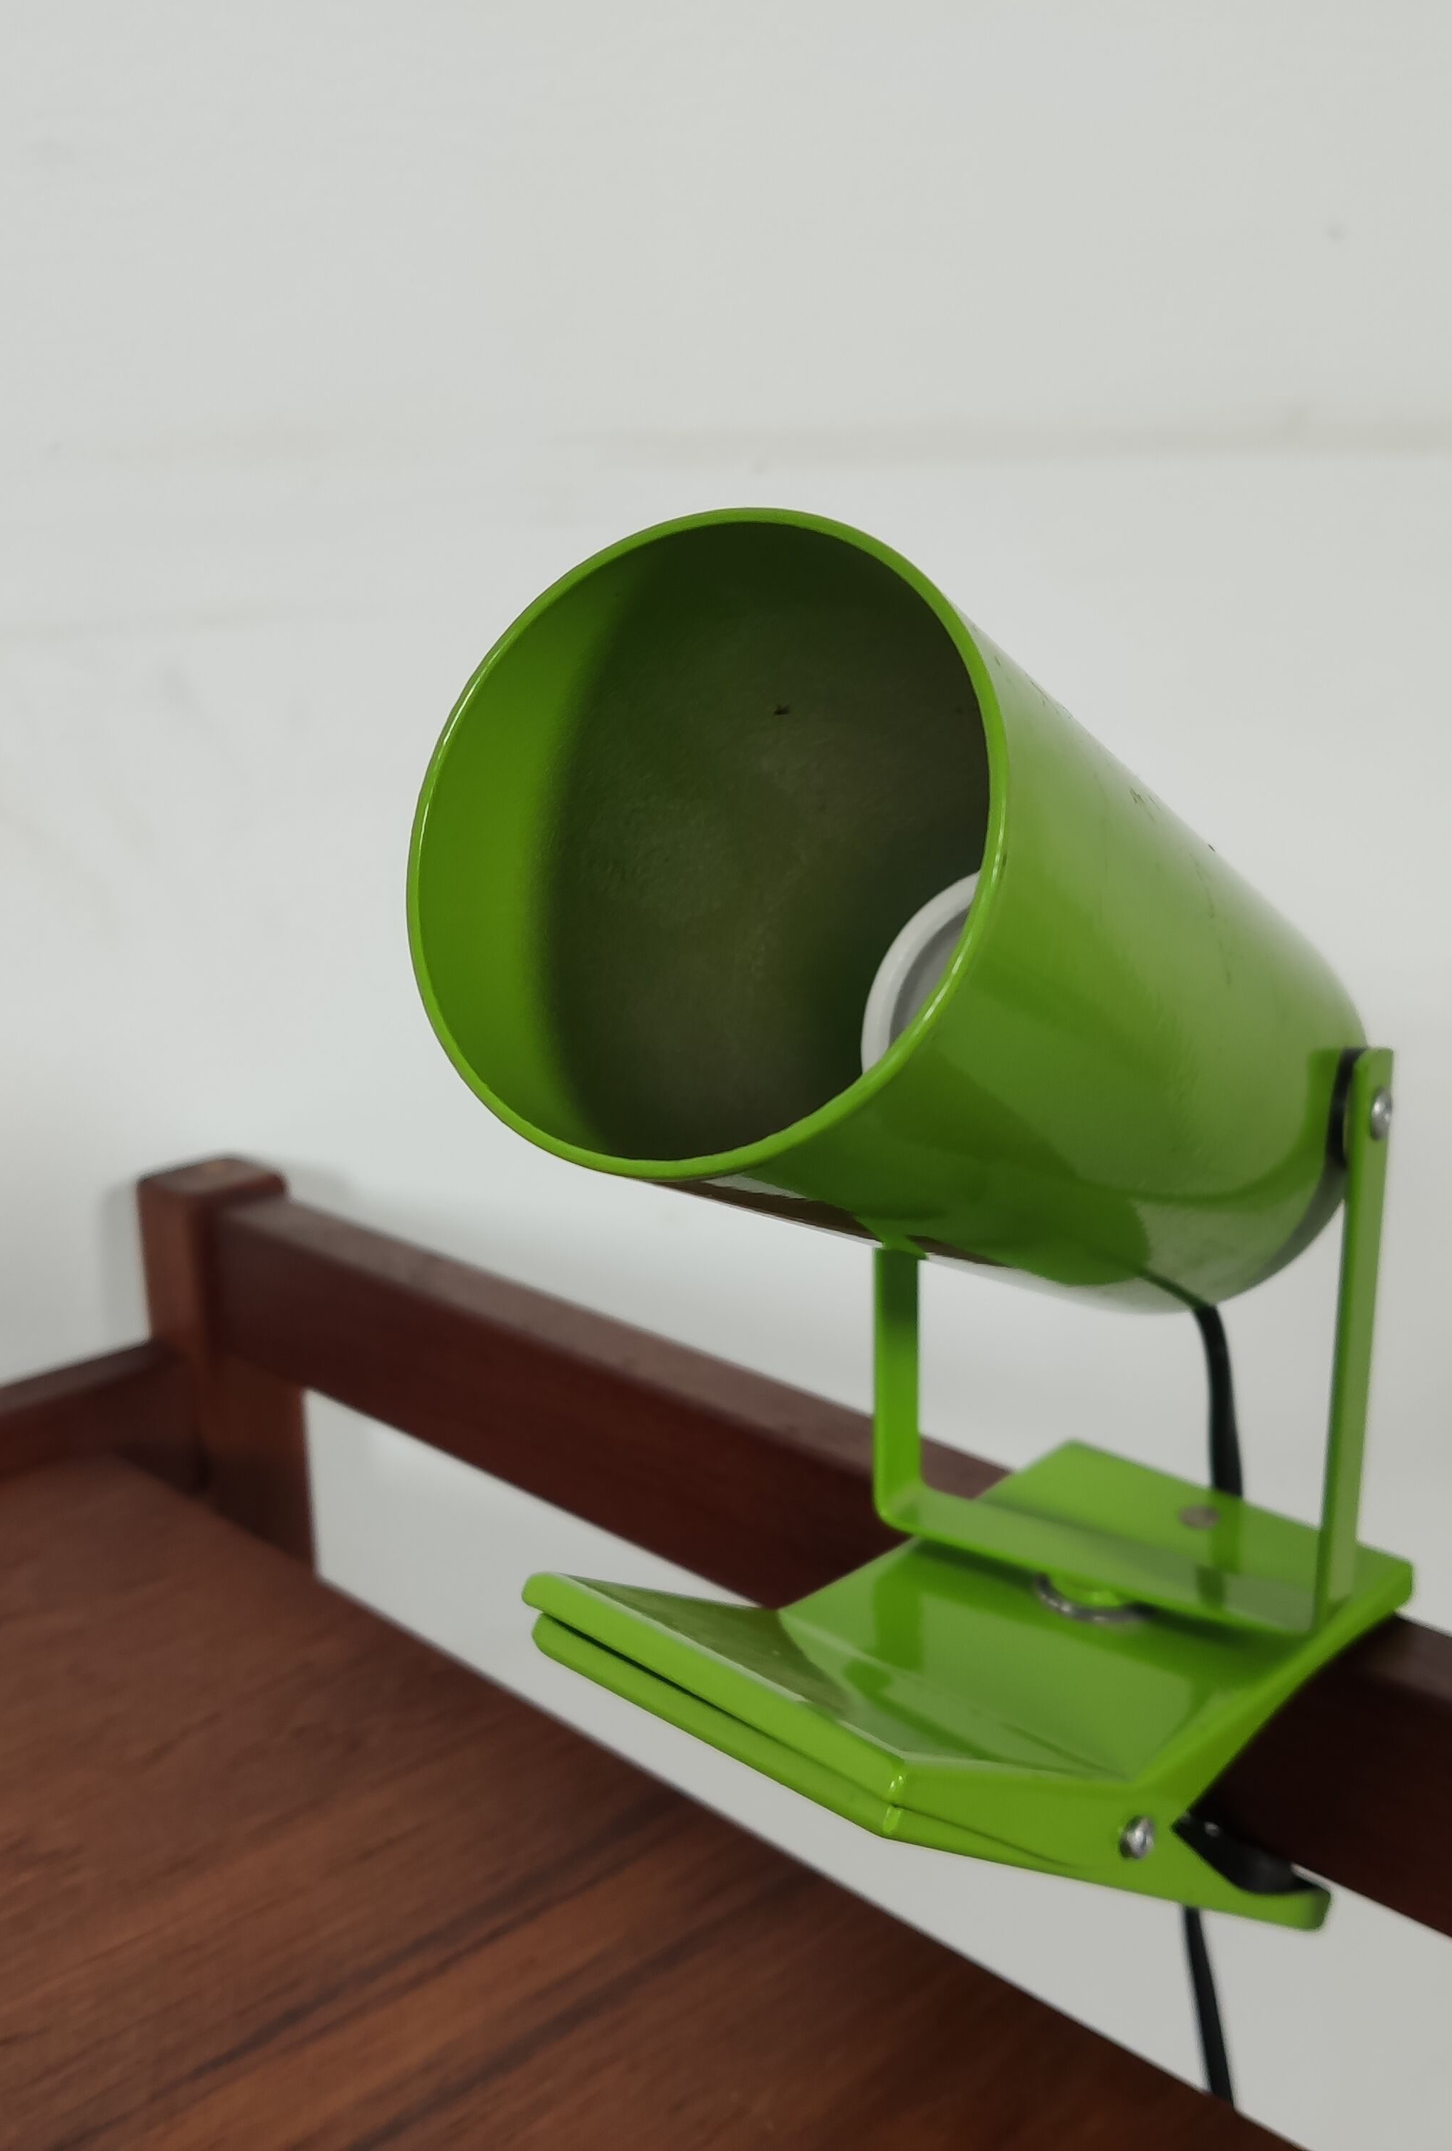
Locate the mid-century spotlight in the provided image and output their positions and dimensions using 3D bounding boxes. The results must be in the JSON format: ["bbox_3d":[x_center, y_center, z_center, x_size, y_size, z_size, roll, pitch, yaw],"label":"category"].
[{"bbox_3d":[0.032,0.034,0.300,0.097,0.220,0.187,7,17,30],"label":"mid-century spotlight"}]

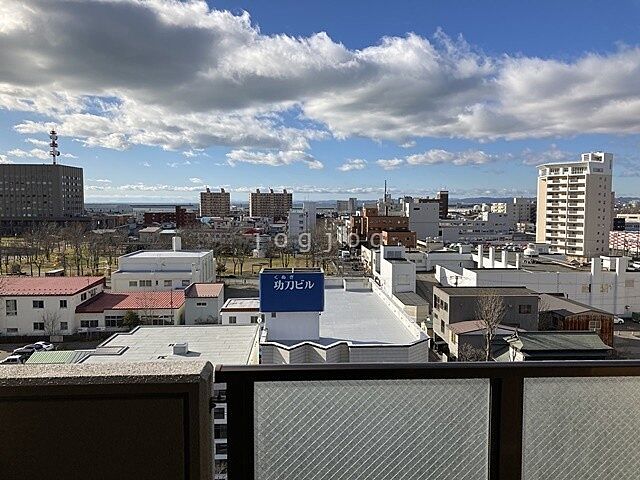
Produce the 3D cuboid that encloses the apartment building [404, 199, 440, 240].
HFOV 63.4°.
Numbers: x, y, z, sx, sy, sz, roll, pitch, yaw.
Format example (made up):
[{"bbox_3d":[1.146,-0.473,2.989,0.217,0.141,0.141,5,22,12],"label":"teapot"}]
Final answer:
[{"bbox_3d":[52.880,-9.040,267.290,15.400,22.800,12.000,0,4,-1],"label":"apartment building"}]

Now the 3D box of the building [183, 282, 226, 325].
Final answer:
[{"bbox_3d":[-21.210,11.930,96.120,6.100,6.100,7.000,0,4,-1],"label":"building"}]

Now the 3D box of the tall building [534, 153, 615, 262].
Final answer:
[{"bbox_3d":[96.744,-12.617,197.580,16.000,40.200,20.500,-2,5,-30],"label":"tall building"}]

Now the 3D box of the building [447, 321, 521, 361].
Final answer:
[{"bbox_3d":[23.770,14.108,74.042,10.000,4.500,5.300,0,4,-3],"label":"building"}]

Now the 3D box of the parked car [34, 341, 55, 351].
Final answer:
[{"bbox_3d":[-41.030,15.690,76.340,3.900,1.500,1.700,0,4,-1],"label":"parked car"}]

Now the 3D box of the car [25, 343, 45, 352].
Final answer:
[{"bbox_3d":[-41.620,15.780,75.140,3.900,1.500,1.700,0,4,-1],"label":"car"}]

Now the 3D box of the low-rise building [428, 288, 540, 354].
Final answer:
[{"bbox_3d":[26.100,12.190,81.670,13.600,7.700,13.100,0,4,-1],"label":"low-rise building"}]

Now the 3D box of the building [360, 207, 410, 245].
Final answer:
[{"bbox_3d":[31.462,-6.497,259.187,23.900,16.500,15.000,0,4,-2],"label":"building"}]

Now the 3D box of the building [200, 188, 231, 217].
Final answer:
[{"bbox_3d":[-111.080,-34.670,546.060,28.500,33.000,12.000,-1,4,-19],"label":"building"}]

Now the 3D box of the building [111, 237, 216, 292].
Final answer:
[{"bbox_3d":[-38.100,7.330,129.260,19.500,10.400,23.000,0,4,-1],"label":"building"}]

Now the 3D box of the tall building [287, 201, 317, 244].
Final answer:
[{"bbox_3d":[-8.590,-7.815,249.909,13.330,20.400,14.000,0,4,-2],"label":"tall building"}]

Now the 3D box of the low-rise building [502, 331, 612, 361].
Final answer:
[{"bbox_3d":[31.288,14.310,67.700,11.600,5.000,6.200,0,4,-3],"label":"low-rise building"}]

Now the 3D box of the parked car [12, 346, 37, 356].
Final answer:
[{"bbox_3d":[-42.010,15.890,73.540,3.900,1.500,1.700,0,4,-1],"label":"parked car"}]

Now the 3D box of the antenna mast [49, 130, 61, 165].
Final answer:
[{"bbox_3d":[-163.413,-56.812,319.000,4.800,22.000,4.600,0,4,-3],"label":"antenna mast"}]

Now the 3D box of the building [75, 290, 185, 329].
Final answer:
[{"bbox_3d":[-31.664,12.638,89.688,15.800,5.200,13.000,0,4,-3],"label":"building"}]

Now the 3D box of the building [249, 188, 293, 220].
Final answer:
[{"bbox_3d":[-50.835,-35.803,549.345,43.500,36.300,11.500,0,4,1],"label":"building"}]

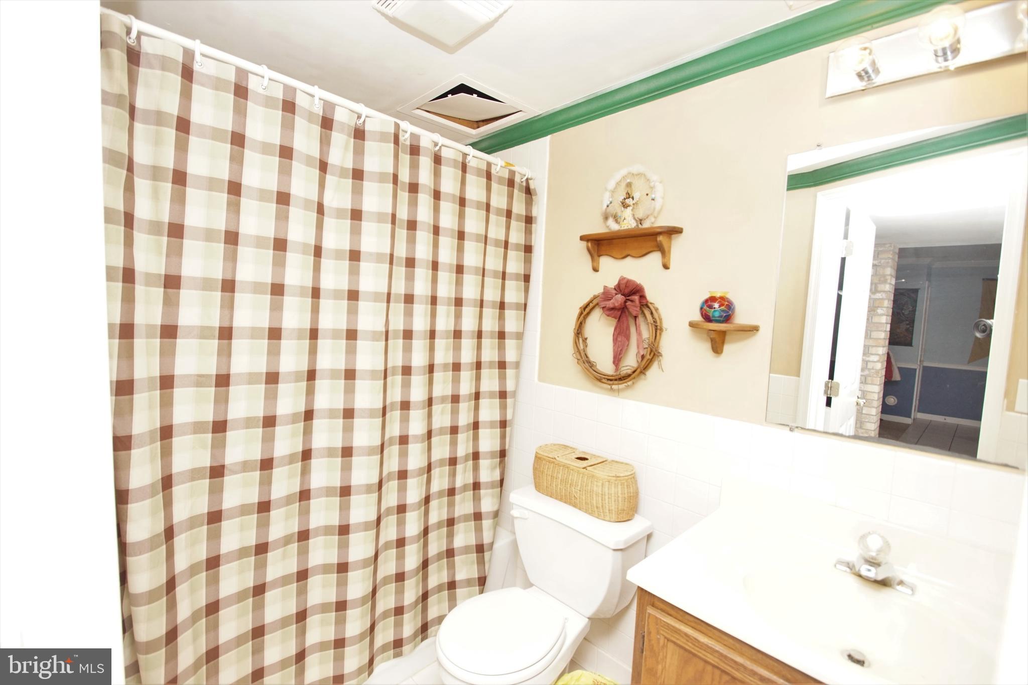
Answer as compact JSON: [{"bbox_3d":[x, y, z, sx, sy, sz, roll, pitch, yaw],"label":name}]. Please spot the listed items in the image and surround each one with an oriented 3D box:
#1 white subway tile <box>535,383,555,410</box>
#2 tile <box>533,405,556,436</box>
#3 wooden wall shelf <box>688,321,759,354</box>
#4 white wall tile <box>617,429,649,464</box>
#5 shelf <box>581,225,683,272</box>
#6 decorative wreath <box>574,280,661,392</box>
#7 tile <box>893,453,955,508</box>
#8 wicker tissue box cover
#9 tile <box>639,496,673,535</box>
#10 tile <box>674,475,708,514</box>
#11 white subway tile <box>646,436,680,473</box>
[{"bbox_3d":[0.135,0.233,1.889,0.108,0.111,0.010,7,6,43],"label":"white subway tile"},{"bbox_3d":[0.130,0.346,1.898,0.108,0.111,0.010,7,6,43],"label":"tile"},{"bbox_3d":[0.629,-0.012,1.331,0.205,0.095,0.110,7,6,43],"label":"wooden wall shelf"},{"bbox_3d":[0.444,0.380,1.576,0.108,0.109,0.009,7,6,44],"label":"white wall tile"},{"bbox_3d":[0.396,-0.328,1.528,0.373,0.132,0.088,7,6,44],"label":"shelf"},{"bbox_3d":[0.358,-0.033,1.581,0.373,0.402,0.080,7,6,44],"label":"decorative wreath"},{"bbox_3d":[1.012,0.339,1.062,0.108,0.111,0.010,7,6,43],"label":"tile"},{"bbox_3d":[0.258,0.518,1.624,0.438,0.153,0.168,7,6,44],"label":"wicker tissue box cover"},{"bbox_3d":[0.518,0.621,1.540,0.108,0.111,0.010,7,6,43],"label":"tile"},{"bbox_3d":[0.597,0.508,1.434,0.108,0.109,0.009,7,6,44],"label":"tile"},{"bbox_3d":[0.522,0.389,1.501,0.108,0.109,0.009,7,6,44],"label":"white subway tile"}]

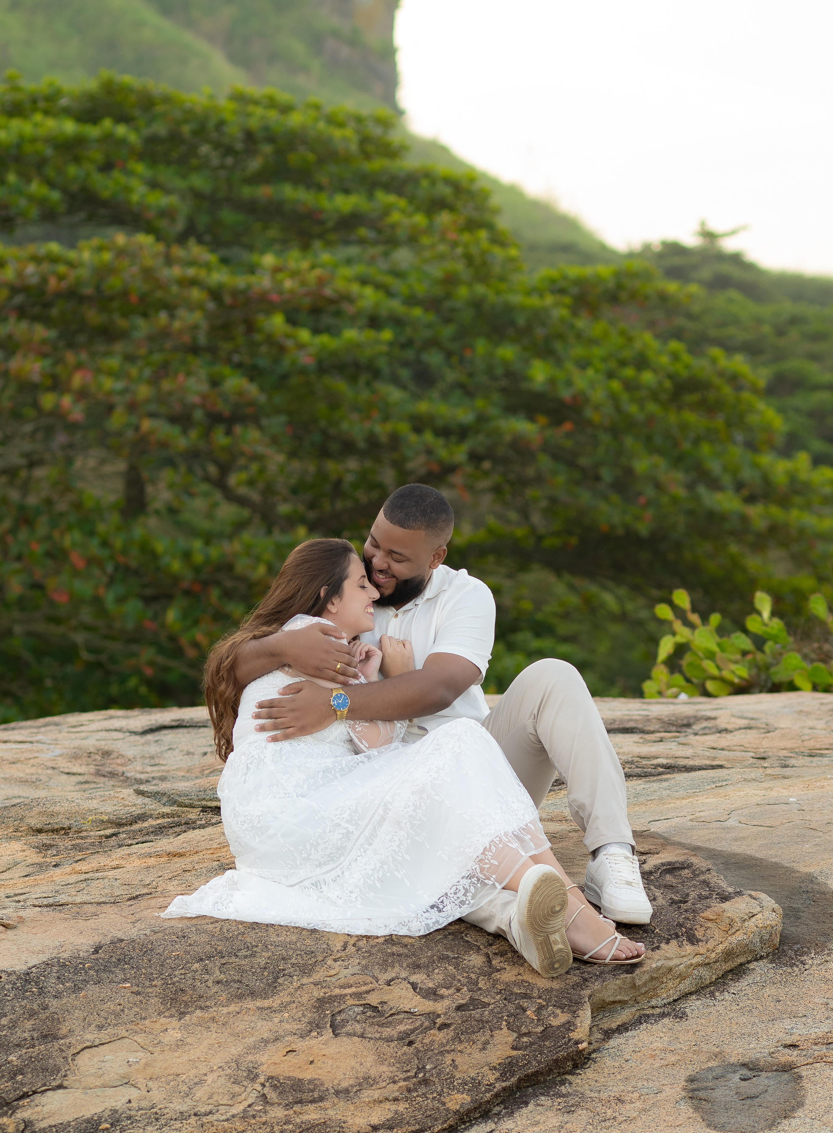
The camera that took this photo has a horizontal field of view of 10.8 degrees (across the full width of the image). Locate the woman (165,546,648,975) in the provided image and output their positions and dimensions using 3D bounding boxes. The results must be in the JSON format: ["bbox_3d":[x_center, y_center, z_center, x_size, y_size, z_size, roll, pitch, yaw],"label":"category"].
[{"bbox_3d":[-0.016,0.375,8.980,0.930,0.830,0.600,1,4,20],"label":"woman"}]

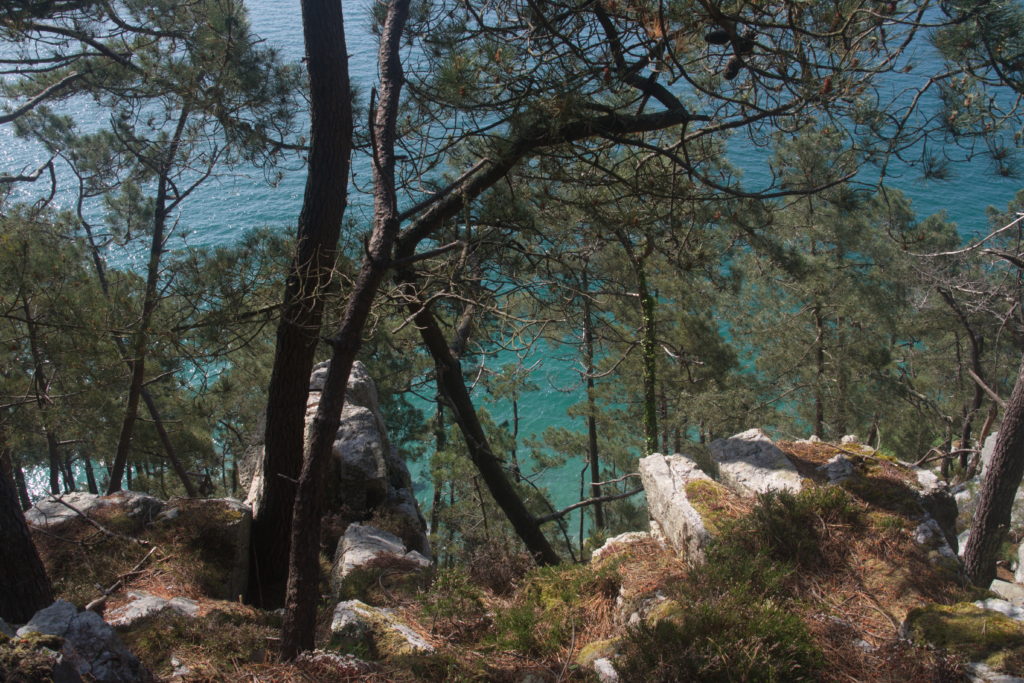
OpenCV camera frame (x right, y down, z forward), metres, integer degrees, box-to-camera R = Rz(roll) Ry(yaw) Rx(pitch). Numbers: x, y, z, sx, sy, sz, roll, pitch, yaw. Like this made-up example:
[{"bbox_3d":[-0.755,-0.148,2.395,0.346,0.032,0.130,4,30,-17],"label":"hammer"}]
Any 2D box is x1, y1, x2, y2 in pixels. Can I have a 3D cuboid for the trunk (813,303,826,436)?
[{"bbox_3d":[6.228,0.643,19.011,0.250,2.940,0.250,0,21,18],"label":"trunk"}]

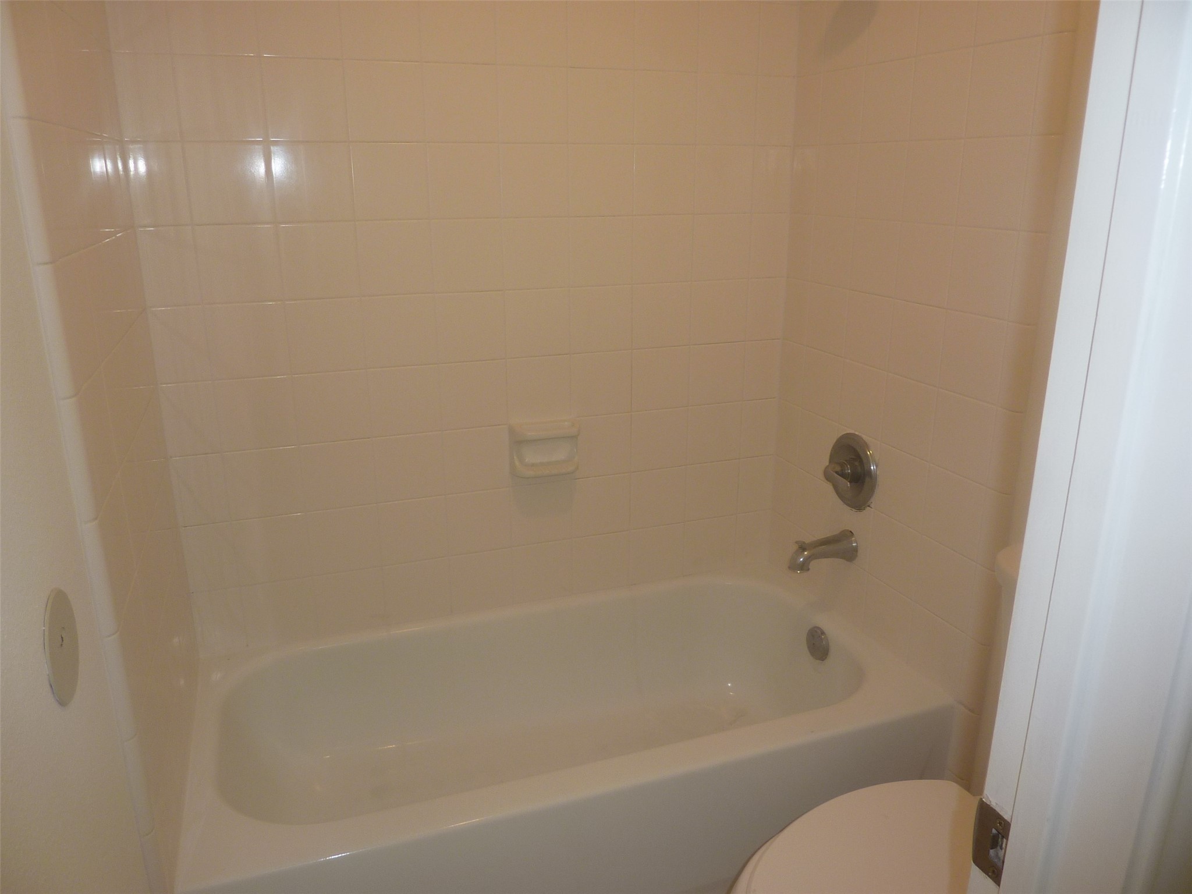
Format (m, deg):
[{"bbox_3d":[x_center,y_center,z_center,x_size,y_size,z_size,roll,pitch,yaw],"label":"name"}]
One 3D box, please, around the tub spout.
[{"bbox_3d":[0.520,0.239,1.990,0.156,0.074,0.073,-6,18,-19],"label":"tub spout"}]

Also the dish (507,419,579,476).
[{"bbox_3d":[-0.120,0.007,2.028,0.156,0.120,0.057,-6,18,-19],"label":"dish"}]

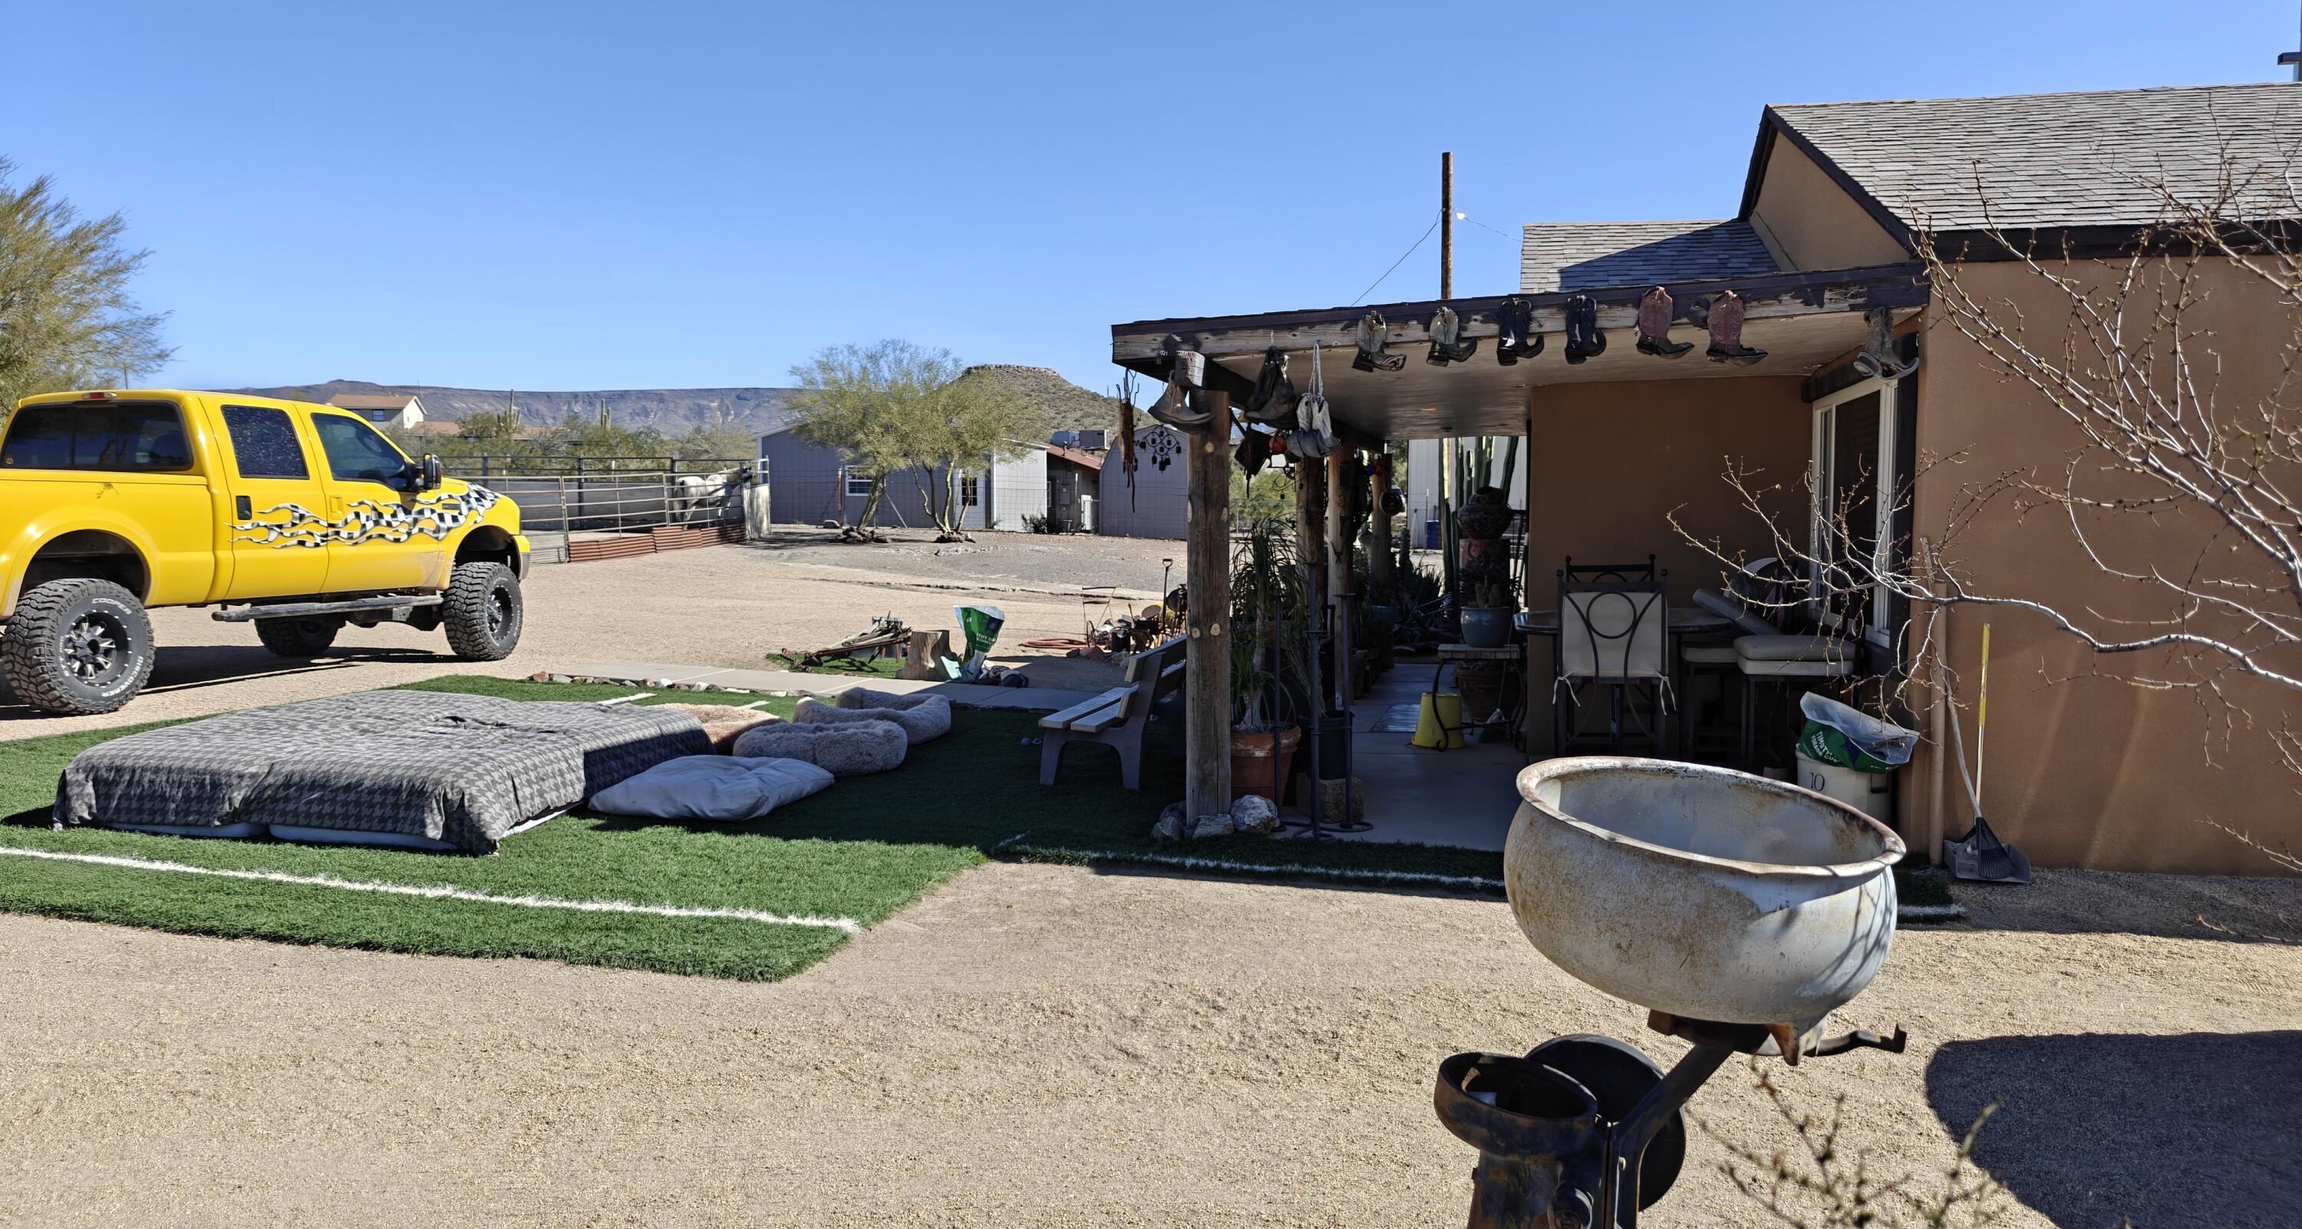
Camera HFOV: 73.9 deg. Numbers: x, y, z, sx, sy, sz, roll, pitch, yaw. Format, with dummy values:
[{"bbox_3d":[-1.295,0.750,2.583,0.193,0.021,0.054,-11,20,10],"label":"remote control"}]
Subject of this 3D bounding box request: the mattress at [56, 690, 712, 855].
[{"bbox_3d":[-3.600,0.738,7.600,2.000,0.290,2.250,1,4,8],"label":"mattress"}]

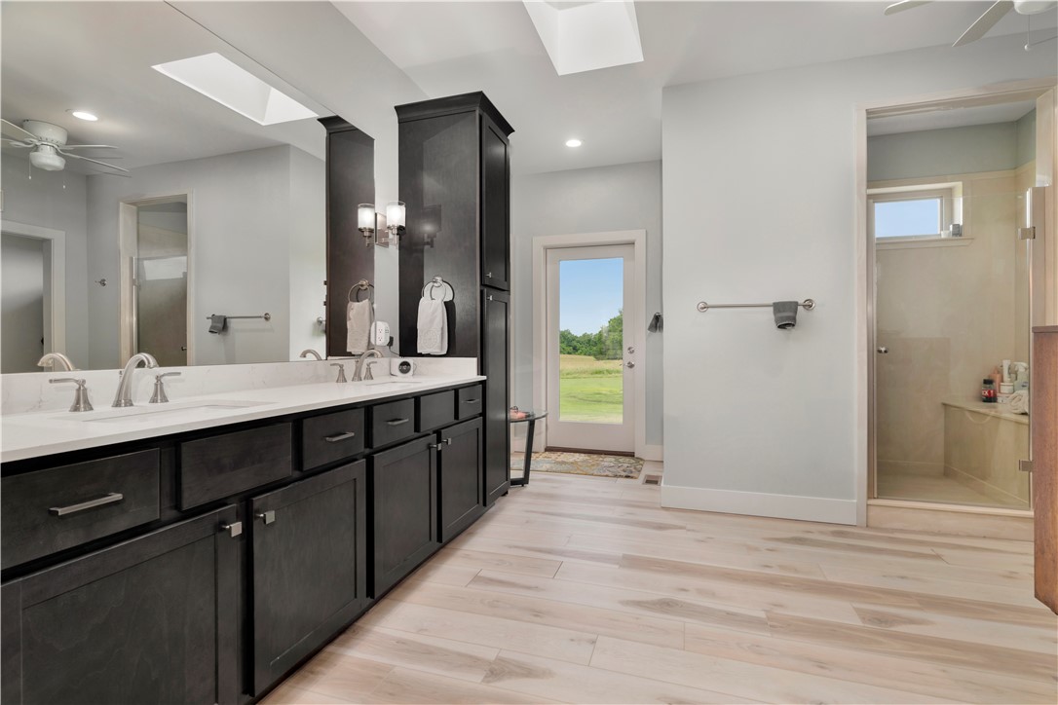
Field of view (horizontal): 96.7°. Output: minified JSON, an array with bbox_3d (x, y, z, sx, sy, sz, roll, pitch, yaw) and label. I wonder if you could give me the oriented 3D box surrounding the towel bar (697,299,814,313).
[{"bbox_3d":[1.378,-0.285,2.866,0.661,0.065,0.074,0,1,17],"label":"towel bar"}]

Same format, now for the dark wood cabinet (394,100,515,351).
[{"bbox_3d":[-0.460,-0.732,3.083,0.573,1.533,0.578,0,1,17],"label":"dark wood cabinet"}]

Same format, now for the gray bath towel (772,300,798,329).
[{"bbox_3d":[1.523,-0.221,2.793,0.134,0.166,0.080,0,1,17],"label":"gray bath towel"}]

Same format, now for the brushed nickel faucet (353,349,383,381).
[{"bbox_3d":[-0.831,0.066,2.420,0.184,0.163,0.058,0,1,17],"label":"brushed nickel faucet"}]

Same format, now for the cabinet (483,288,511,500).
[{"bbox_3d":[-0.461,0.311,3.111,0.558,1.397,0.545,0,1,17],"label":"cabinet"}]

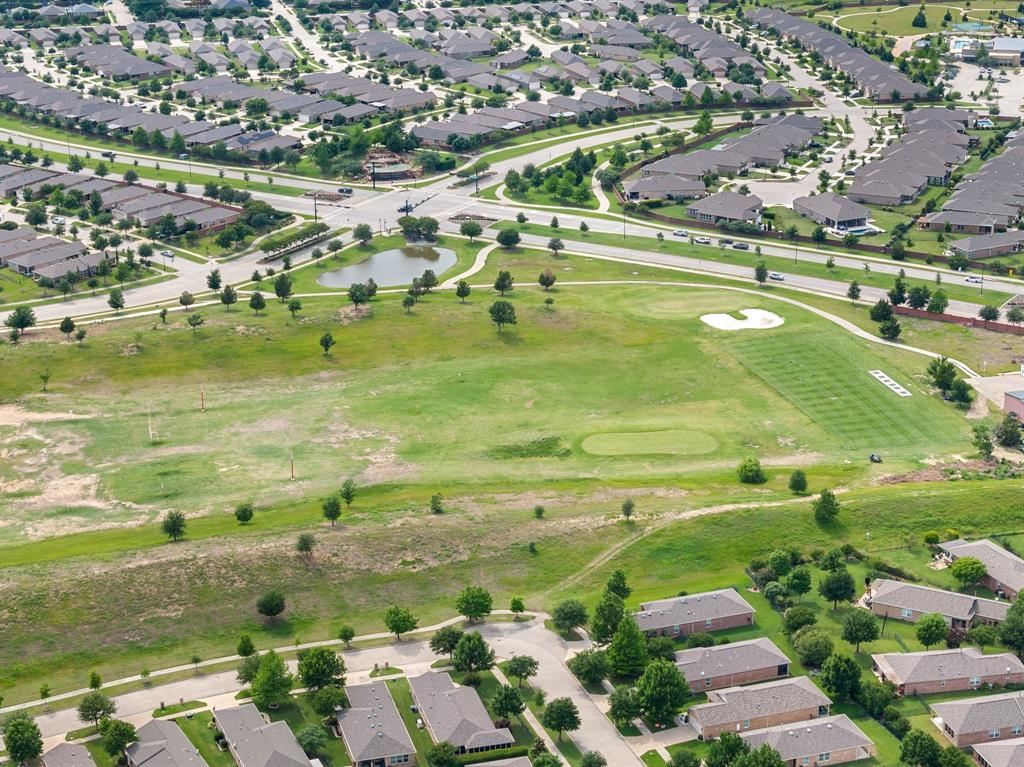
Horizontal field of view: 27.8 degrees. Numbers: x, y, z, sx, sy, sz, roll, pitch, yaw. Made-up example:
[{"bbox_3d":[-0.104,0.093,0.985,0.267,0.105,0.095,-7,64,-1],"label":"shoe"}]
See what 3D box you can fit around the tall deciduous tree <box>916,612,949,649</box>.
[{"bbox_3d":[73.890,43.830,364.630,5.550,6.920,5.550,0,20,0],"label":"tall deciduous tree"}]

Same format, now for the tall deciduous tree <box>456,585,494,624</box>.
[{"bbox_3d":[-8.150,44.820,420.570,7.400,7.400,7.400,0,20,0],"label":"tall deciduous tree"}]

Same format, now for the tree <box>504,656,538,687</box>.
[{"bbox_3d":[1.910,54.800,394.180,6.200,6.300,6.200,0,20,0],"label":"tree"}]

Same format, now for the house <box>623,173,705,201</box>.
[{"bbox_3d":[47.770,-62.560,653.100,24.900,5.500,13.000,-2,20,-5],"label":"house"}]

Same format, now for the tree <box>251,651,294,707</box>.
[{"bbox_3d":[-40.050,49.550,346.400,7.110,10.020,7.110,0,20,0],"label":"tree"}]

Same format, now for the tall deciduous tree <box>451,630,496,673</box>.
[{"bbox_3d":[-6.720,46.710,356.590,7.490,7.910,7.490,0,20,0],"label":"tall deciduous tree"}]

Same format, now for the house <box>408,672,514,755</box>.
[{"bbox_3d":[-9.770,60.020,380.990,12.910,5.300,29.370,-5,20,-15],"label":"house"}]

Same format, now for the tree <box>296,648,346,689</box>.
[{"bbox_3d":[-36.430,54.250,392.270,8.900,8.600,8.900,0,20,0],"label":"tree"}]

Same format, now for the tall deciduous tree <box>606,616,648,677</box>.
[{"bbox_3d":[22.370,50.030,398.780,8.200,12.200,8.200,0,20,0],"label":"tall deciduous tree"}]

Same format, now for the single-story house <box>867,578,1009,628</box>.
[{"bbox_3d":[88.520,44.970,423.280,27.240,5.300,11.280,9,21,23],"label":"single-story house"}]

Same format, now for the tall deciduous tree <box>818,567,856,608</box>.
[{"bbox_3d":[67.060,42.280,425.600,7.400,8.800,7.400,0,20,0],"label":"tall deciduous tree"}]

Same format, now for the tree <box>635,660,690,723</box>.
[{"bbox_3d":[24.650,50.910,338.830,8.910,12.110,8.910,0,20,0],"label":"tree"}]

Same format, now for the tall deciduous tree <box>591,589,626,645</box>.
[{"bbox_3d":[18.870,46.240,411.510,7.300,10.800,7.300,0,20,0],"label":"tall deciduous tree"}]

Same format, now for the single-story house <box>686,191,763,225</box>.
[{"bbox_3d":[75.810,-61.780,721.580,20.830,6.300,25.410,12,23,29],"label":"single-story house"}]

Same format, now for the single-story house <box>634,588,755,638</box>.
[{"bbox_3d":[35.480,46.150,420.090,25.710,5.200,11.380,-7,21,-19],"label":"single-story house"}]

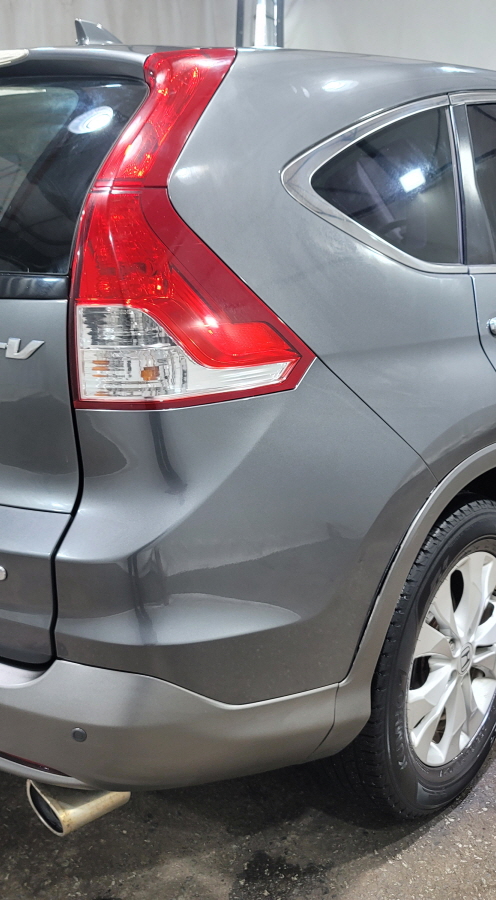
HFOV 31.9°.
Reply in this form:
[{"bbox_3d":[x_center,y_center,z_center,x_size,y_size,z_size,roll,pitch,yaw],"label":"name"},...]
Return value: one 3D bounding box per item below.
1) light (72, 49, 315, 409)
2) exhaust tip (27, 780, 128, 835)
[{"bbox_3d":[-0.090,-0.351,1.276,0.350,0.540,0.440,14,21,39],"label":"light"},{"bbox_3d":[-0.294,0.588,1.500,0.105,0.110,0.180,14,21,39],"label":"exhaust tip"}]

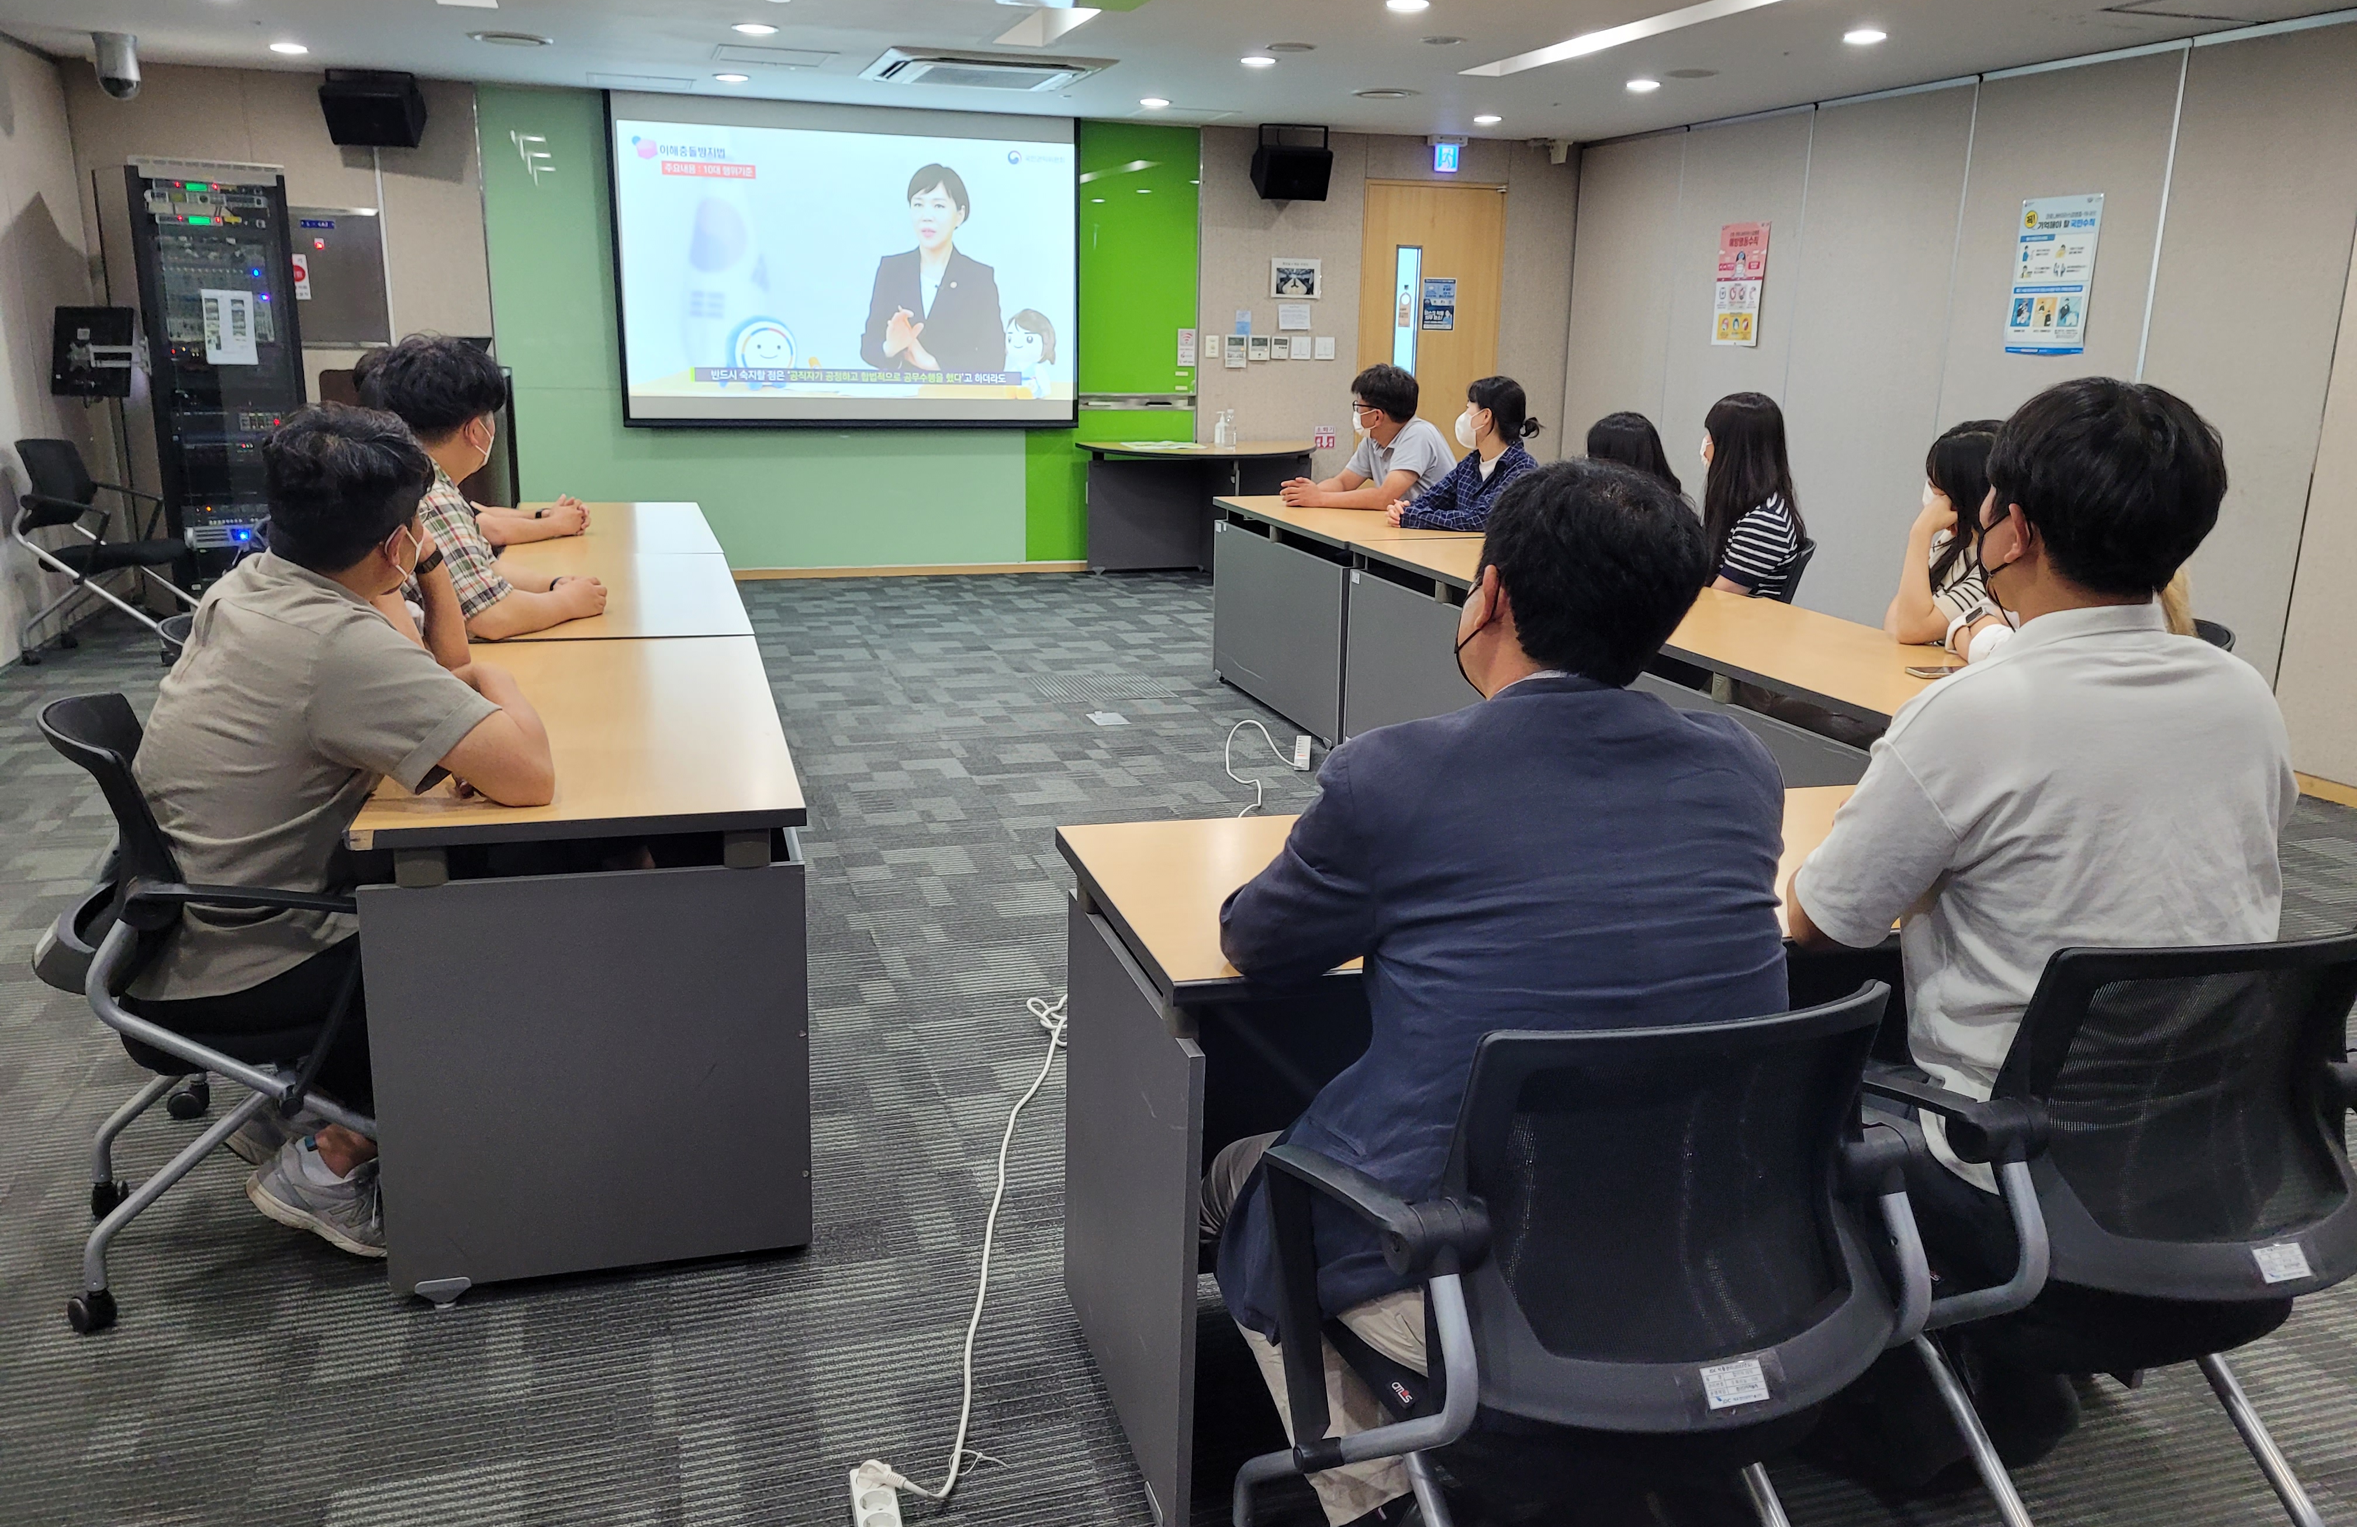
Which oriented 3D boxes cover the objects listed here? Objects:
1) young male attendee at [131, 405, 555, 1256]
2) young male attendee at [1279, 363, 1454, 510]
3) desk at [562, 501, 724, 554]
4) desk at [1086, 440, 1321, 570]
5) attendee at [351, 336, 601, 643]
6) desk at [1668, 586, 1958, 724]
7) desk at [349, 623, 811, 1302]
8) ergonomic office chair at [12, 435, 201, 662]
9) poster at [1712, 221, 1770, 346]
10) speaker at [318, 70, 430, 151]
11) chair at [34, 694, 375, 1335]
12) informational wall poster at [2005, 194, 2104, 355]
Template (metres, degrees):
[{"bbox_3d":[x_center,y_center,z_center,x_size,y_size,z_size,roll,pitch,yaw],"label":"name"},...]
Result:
[{"bbox_3d":[-1.237,0.115,2.656,0.660,1.270,0.540,-7,16,-30],"label":"young male attendee"},{"bbox_3d":[0.800,-0.959,7.204,0.720,1.280,0.520,1,14,-1],"label":"young male attendee"},{"bbox_3d":[-1.894,-0.444,6.000,0.600,0.730,1.500,-3,14,-16],"label":"desk"},{"bbox_3d":[0.161,-1.343,9.693,1.330,0.735,0.660,-3,15,-16],"label":"desk"},{"bbox_3d":[-1.696,-0.281,4.050,0.800,1.350,0.560,-5,16,-23],"label":"attendee"},{"bbox_3d":[1.508,0.134,3.996,0.610,0.735,1.410,-3,15,-16],"label":"desk"},{"bbox_3d":[-1.046,0.255,3.241,0.600,0.730,1.480,-3,14,-16],"label":"desk"},{"bbox_3d":[-4.323,-0.858,7.175,0.630,0.855,0.570,-1,14,-11],"label":"ergonomic office chair"},{"bbox_3d":[2.783,-2.376,8.797,0.020,0.594,0.420,-3,15,-16],"label":"poster"},{"bbox_3d":[-3.760,-3.054,8.281,0.380,0.300,0.280,-1,39,-11],"label":"speaker"},{"bbox_3d":[-1.376,0.335,2.671,0.610,0.860,0.600,-4,15,-21],"label":"chair"},{"bbox_3d":[3.437,-1.915,6.959,0.010,0.595,0.420,-3,14,-17],"label":"informational wall poster"}]

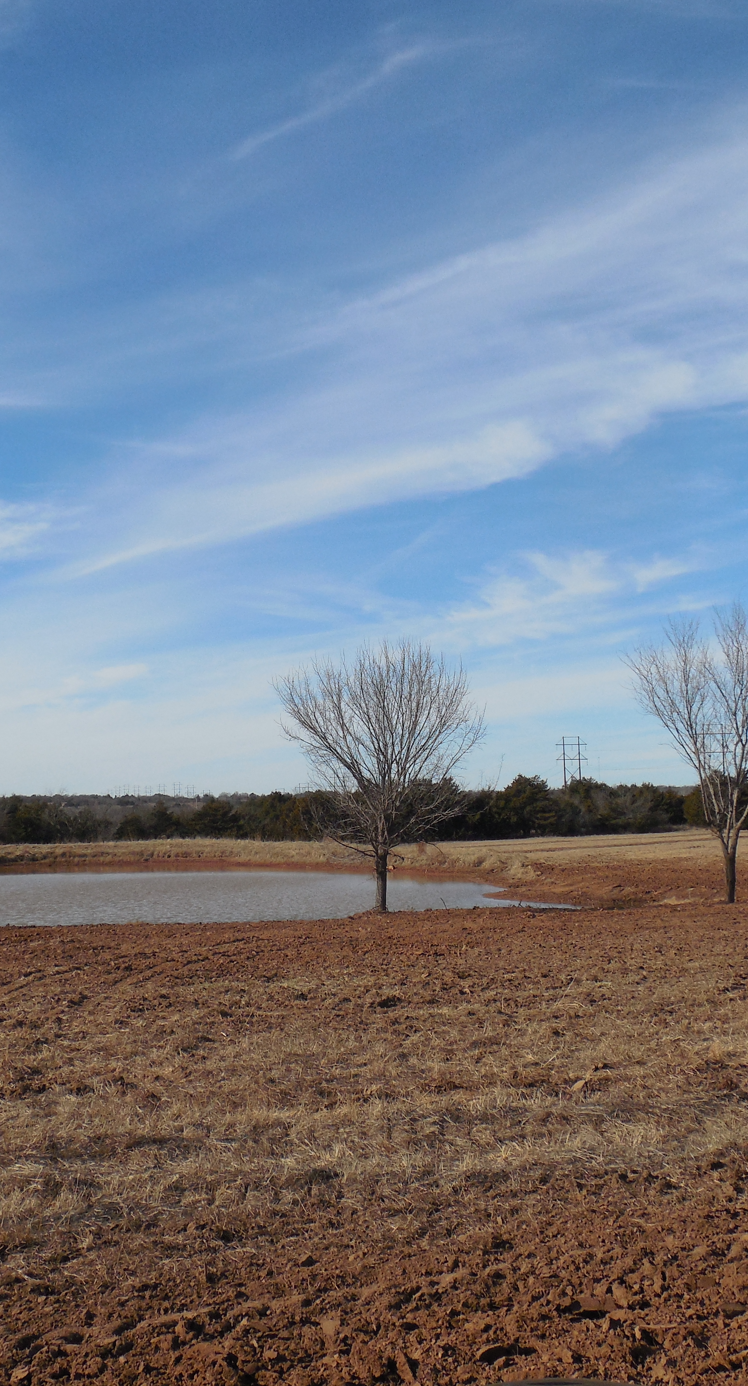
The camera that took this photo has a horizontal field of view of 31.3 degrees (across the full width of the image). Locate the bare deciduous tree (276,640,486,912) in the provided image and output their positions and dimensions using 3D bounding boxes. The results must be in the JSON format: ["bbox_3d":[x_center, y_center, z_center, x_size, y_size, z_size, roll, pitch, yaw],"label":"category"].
[{"bbox_3d":[0.180,2.065,33.200,5.100,6.750,5.210,-1,-4,0],"label":"bare deciduous tree"}]

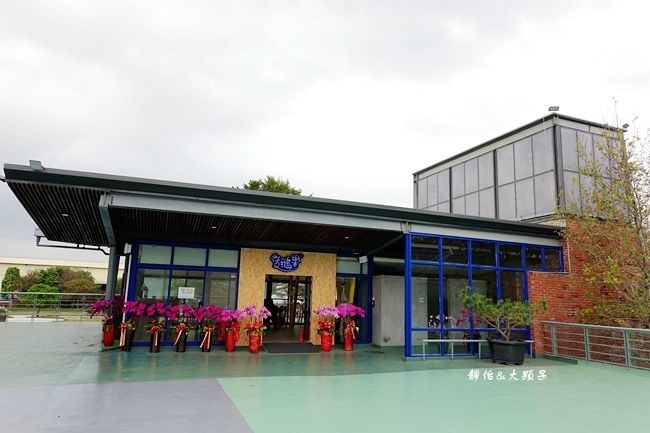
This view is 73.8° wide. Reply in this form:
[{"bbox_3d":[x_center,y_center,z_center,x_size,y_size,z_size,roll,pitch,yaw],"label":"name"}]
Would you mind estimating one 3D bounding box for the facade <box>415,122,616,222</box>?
[{"bbox_3d":[7.343,-0.787,17.878,3.333,3.038,7.952,6,-11,-21],"label":"facade"}]

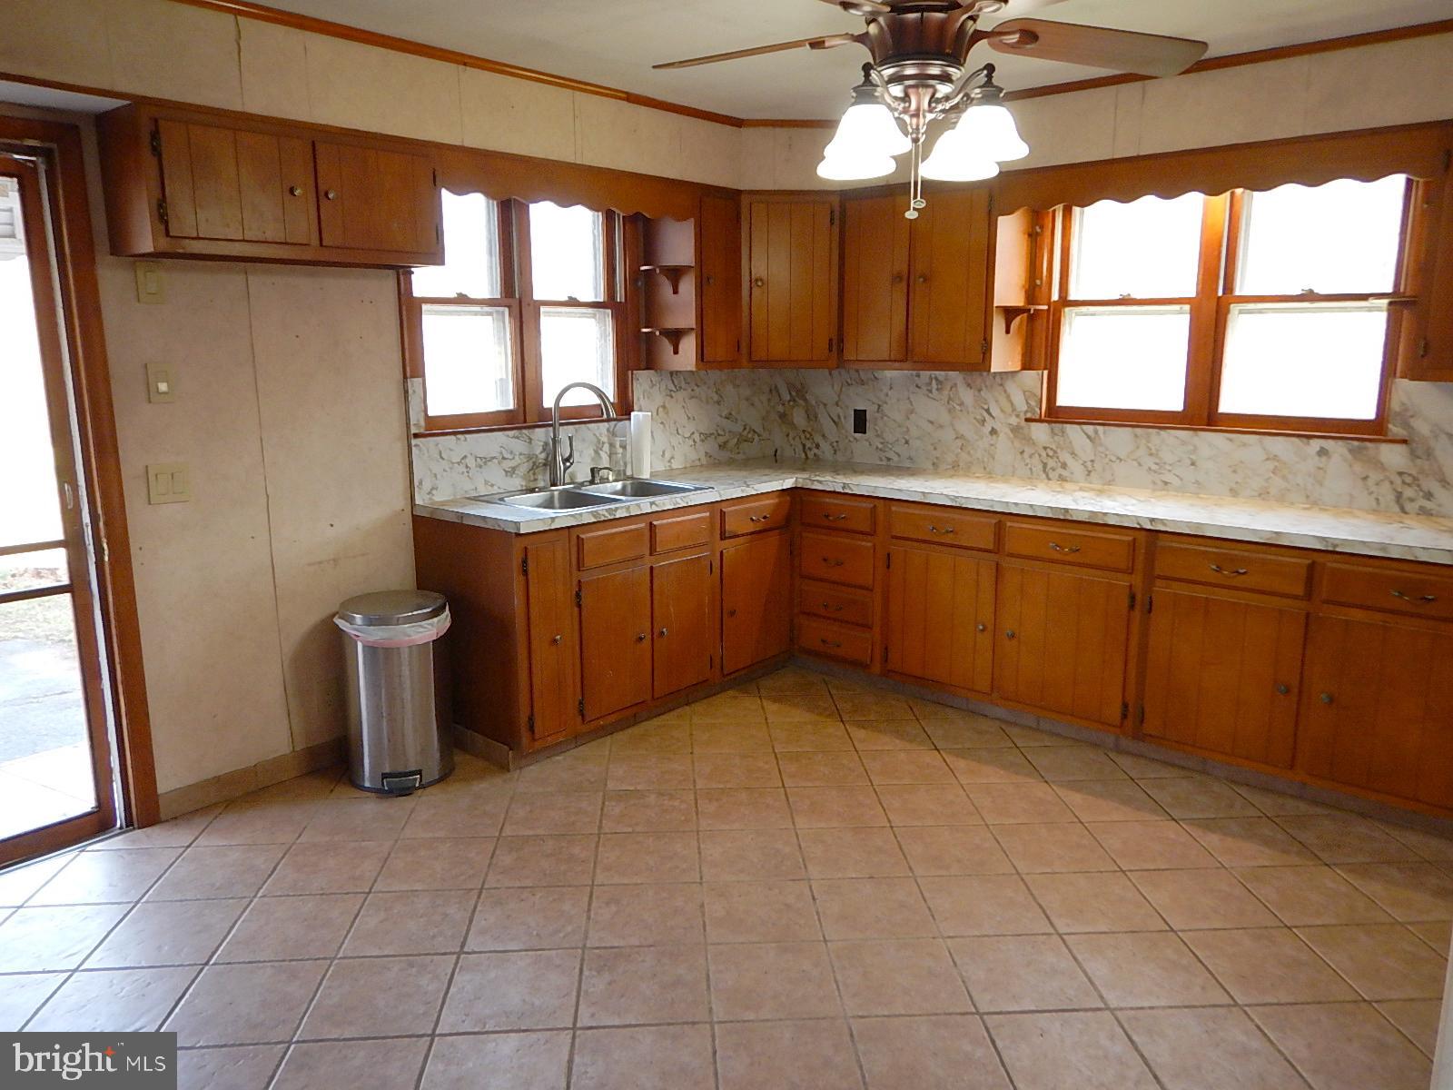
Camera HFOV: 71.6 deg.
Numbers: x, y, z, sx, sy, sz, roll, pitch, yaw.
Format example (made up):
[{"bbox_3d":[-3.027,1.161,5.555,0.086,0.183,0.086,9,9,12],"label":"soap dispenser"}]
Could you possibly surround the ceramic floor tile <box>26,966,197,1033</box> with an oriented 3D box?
[{"bbox_3d":[-1.412,1.062,2.305,0.302,0.010,0.302,-1,11,-3],"label":"ceramic floor tile"}]

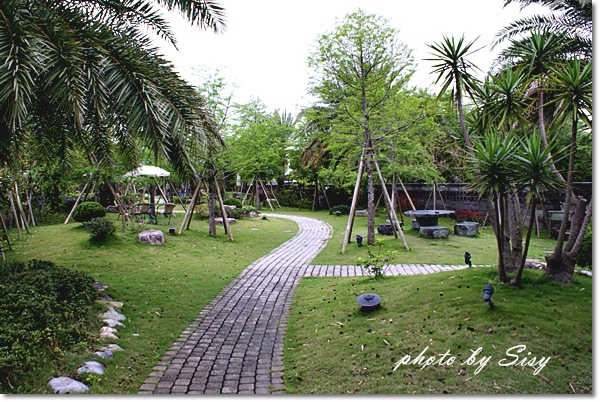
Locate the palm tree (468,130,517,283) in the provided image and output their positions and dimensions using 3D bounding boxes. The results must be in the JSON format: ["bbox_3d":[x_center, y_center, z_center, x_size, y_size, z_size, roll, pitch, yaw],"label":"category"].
[{"bbox_3d":[2.634,0.075,6.150,0.720,2.060,0.680,1,3,23],"label":"palm tree"}]

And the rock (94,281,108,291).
[{"bbox_3d":[-3.054,1.294,6.900,0.250,0.130,0.200,0,2,0],"label":"rock"}]

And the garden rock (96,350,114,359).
[{"bbox_3d":[-1.822,1.430,4.200,0.185,0.065,0.130,0,2,0],"label":"garden rock"}]

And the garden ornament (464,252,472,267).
[{"bbox_3d":[2.991,1.044,8.000,0.115,0.270,0.130,0,3,10],"label":"garden ornament"}]

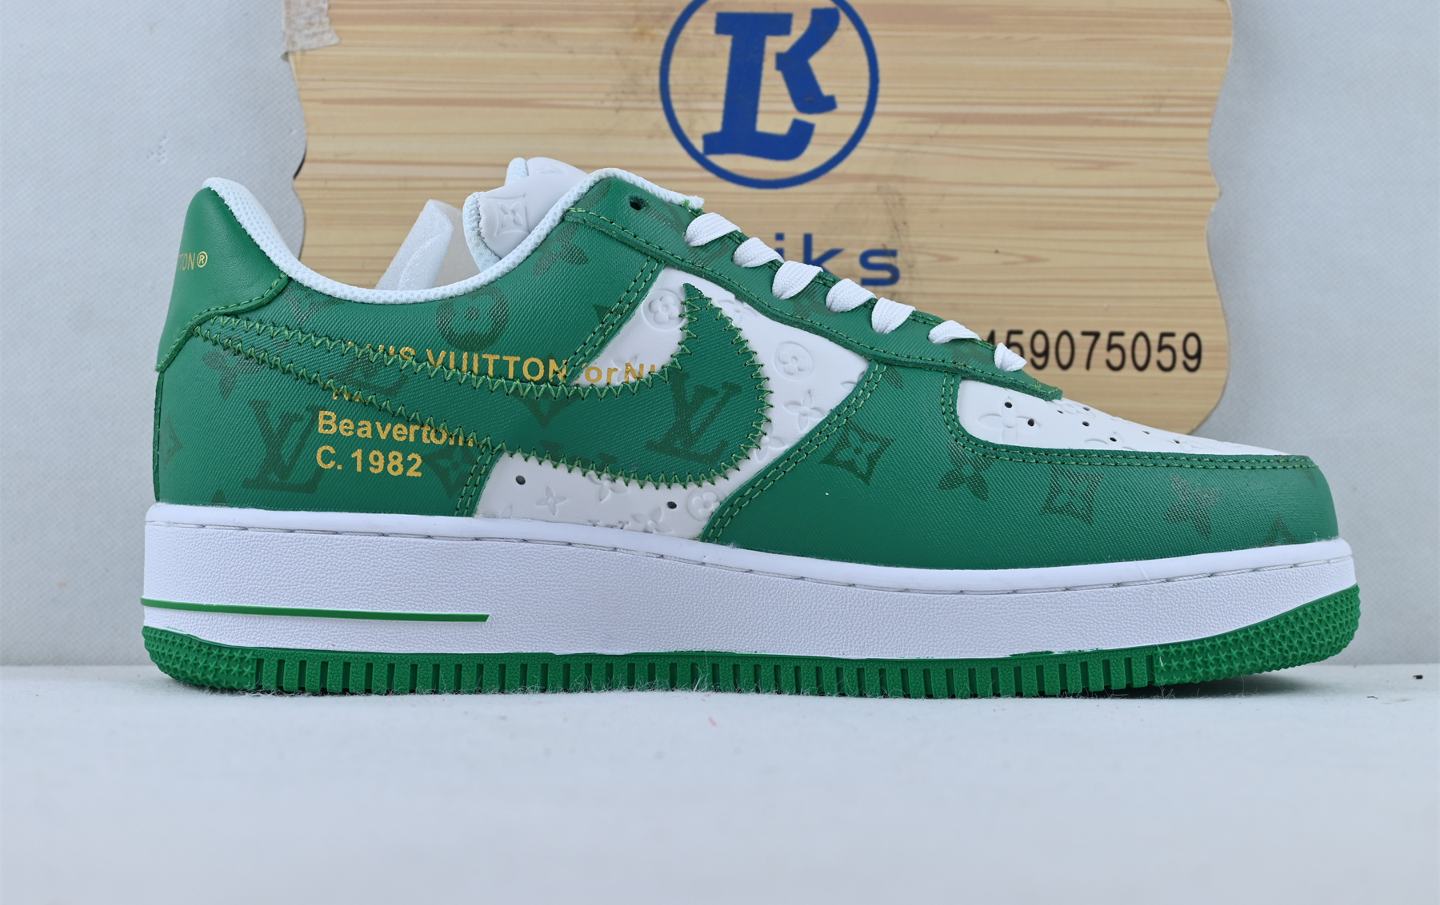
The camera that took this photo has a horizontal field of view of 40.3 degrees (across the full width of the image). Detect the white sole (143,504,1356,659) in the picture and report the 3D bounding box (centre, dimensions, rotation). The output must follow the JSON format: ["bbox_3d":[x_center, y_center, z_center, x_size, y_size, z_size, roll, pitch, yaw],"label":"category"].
[{"bbox_3d":[0.007,0.031,0.484,0.292,0.035,0.106,0,-3,0],"label":"white sole"}]

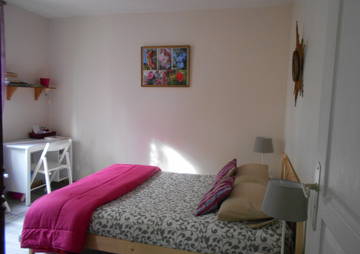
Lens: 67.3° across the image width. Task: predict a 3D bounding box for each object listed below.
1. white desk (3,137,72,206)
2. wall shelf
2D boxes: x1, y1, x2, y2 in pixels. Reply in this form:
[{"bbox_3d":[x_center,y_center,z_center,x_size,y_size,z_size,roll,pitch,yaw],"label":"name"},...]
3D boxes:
[{"bbox_3d":[-1.975,0.557,3.720,0.534,0.705,0.821,3,6,15],"label":"white desk"},{"bbox_3d":[-2.098,-0.472,3.757,0.192,0.207,0.816,3,6,15],"label":"wall shelf"}]

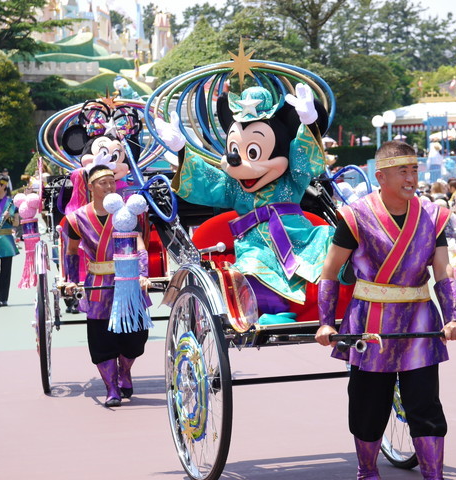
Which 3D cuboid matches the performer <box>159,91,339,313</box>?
[{"bbox_3d":[0.094,-0.195,13.650,0.930,1.270,0.800,-3,2,-5],"label":"performer"}]

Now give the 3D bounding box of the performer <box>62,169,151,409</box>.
[{"bbox_3d":[-0.860,0.317,18.200,0.590,1.730,0.500,-3,2,-2],"label":"performer"}]

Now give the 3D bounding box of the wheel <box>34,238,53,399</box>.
[{"bbox_3d":[-1.390,0.595,19.350,0.140,1.140,1.080,-3,2,-2],"label":"wheel"}]

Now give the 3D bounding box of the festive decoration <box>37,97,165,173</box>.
[{"bbox_3d":[-0.966,-0.815,19.800,1.030,0.610,0.450,-3,2,-2],"label":"festive decoration"}]

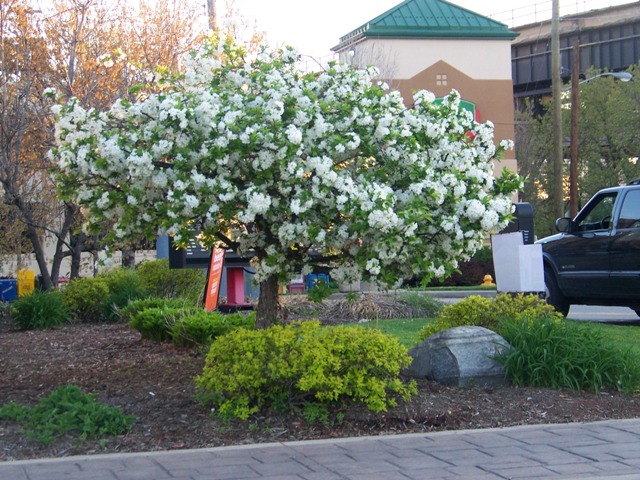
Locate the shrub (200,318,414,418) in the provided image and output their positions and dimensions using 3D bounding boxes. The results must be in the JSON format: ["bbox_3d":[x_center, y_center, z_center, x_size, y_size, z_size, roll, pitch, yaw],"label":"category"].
[{"bbox_3d":[-0.084,0.779,10.000,1.368,0.545,1.100,-1,0,0],"label":"shrub"}]

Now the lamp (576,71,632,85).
[{"bbox_3d":[9.551,-5.455,54.000,1.900,0.460,0.360,-1,0,0],"label":"lamp"}]

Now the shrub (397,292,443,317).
[{"bbox_3d":[1.287,0.849,20.600,0.615,0.352,0.550,-1,0,0],"label":"shrub"}]

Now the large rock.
[{"bbox_3d":[1.002,0.830,11.600,0.786,0.412,0.600,-1,0,0],"label":"large rock"}]

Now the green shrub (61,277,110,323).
[{"bbox_3d":[-2.989,0.757,20.500,0.688,0.583,0.650,-1,0,0],"label":"green shrub"}]

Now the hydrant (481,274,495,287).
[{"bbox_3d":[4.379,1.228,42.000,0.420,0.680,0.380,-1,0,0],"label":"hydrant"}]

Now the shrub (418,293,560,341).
[{"bbox_3d":[1.486,0.738,14.100,1.245,0.539,1.050,-1,0,0],"label":"shrub"}]

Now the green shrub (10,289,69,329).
[{"bbox_3d":[-3.400,0.844,19.600,0.743,0.457,0.700,-1,0,0],"label":"green shrub"}]

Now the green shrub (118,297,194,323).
[{"bbox_3d":[-1.899,0.869,18.800,0.935,0.394,0.750,-1,0,0],"label":"green shrub"}]

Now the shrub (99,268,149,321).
[{"bbox_3d":[-2.577,0.714,21.200,0.685,0.677,0.650,-1,0,0],"label":"shrub"}]

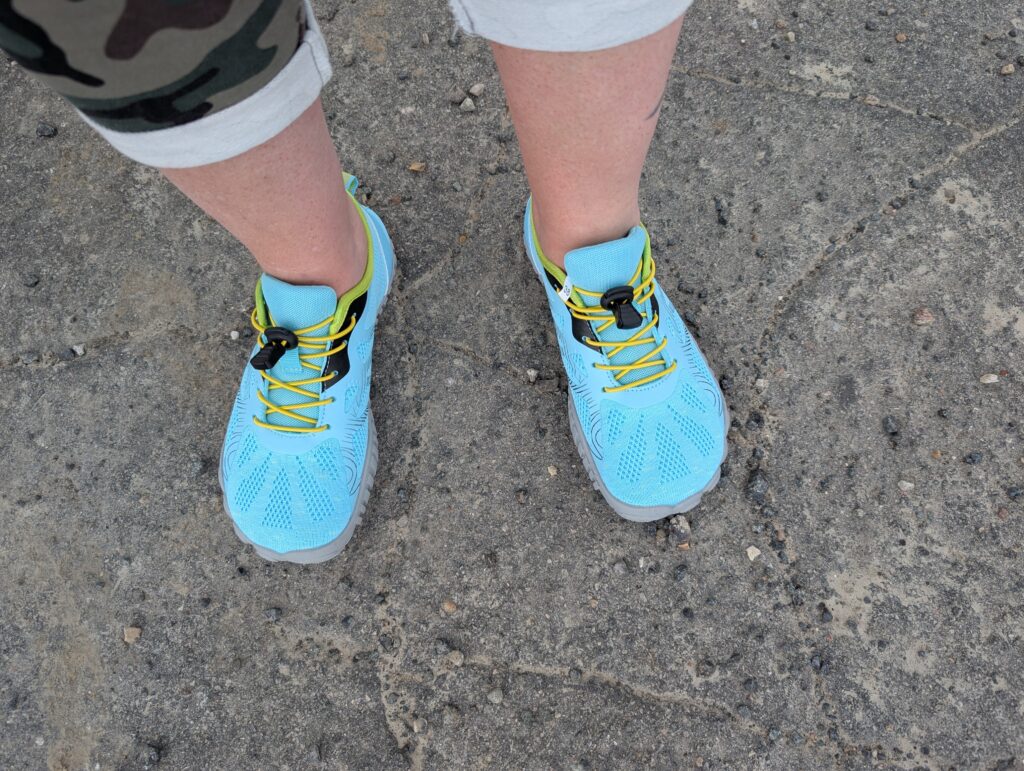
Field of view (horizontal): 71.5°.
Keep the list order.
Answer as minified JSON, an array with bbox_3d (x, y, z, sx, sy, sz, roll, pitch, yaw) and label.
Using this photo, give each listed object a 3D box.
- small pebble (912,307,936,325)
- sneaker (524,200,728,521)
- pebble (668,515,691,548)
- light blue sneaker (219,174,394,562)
[{"bbox_3d":[0.298,-0.050,0.515,0.017,0.008,0.015,0,70,0],"label":"small pebble"},{"bbox_3d":[0.071,-0.040,0.469,0.103,0.090,0.258,-15,71,-5],"label":"sneaker"},{"bbox_3d":[0.109,0.094,0.461,0.015,0.013,0.021,0,70,0],"label":"pebble"},{"bbox_3d":[-0.131,-0.018,0.462,0.103,0.090,0.258,4,70,2],"label":"light blue sneaker"}]

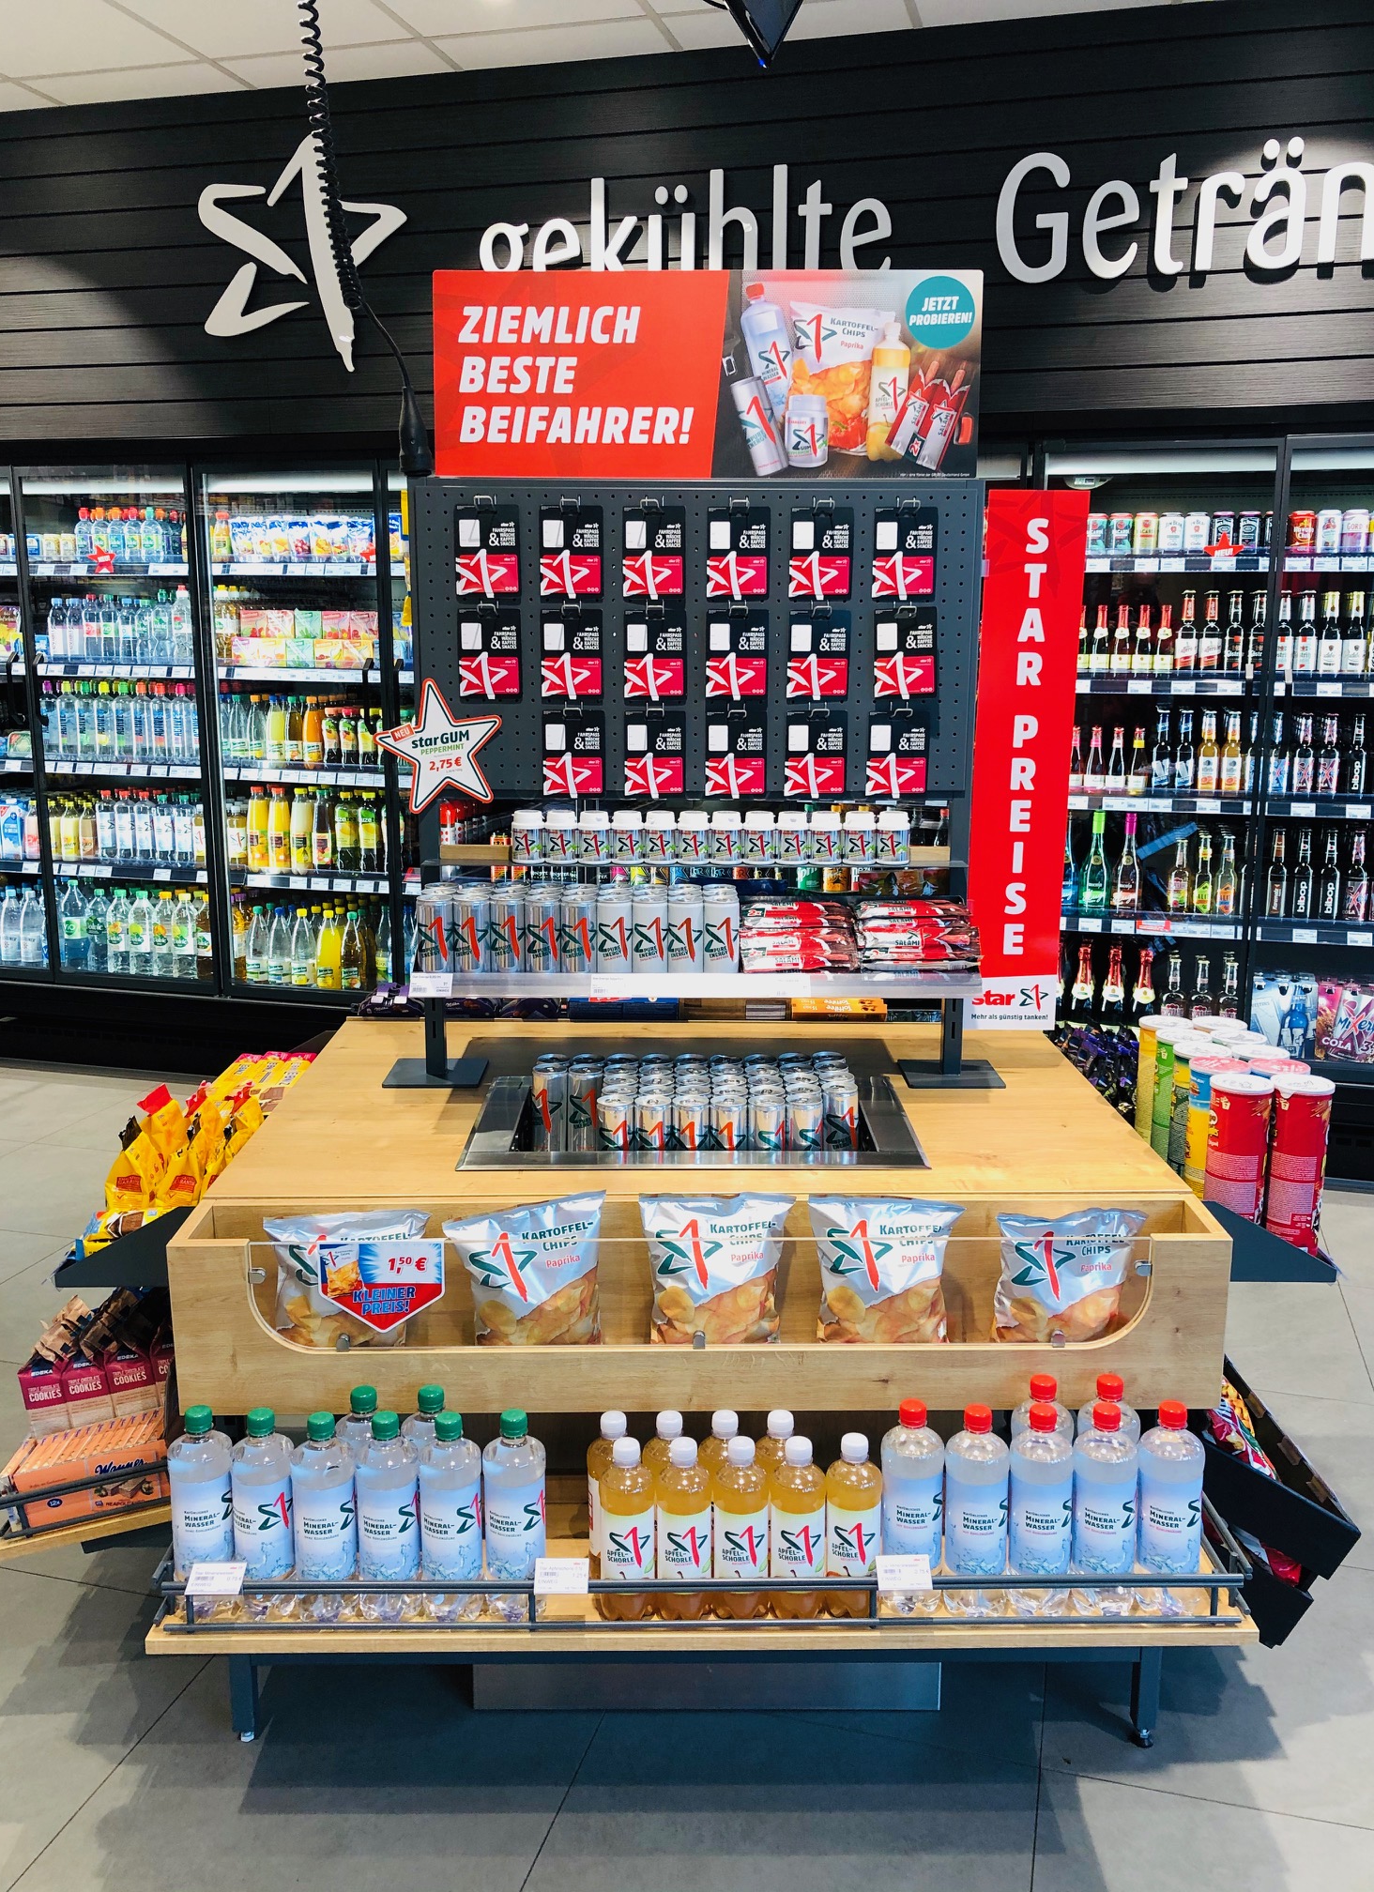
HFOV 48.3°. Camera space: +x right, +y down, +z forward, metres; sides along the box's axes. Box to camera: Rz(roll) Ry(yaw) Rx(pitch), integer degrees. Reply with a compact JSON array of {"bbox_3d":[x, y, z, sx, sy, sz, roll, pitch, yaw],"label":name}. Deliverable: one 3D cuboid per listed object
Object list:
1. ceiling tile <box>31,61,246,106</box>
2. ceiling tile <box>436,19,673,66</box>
[{"bbox_3d":[-1.545,-2.422,4.288,0.624,0.018,0.240,3,12,13],"label":"ceiling tile"},{"bbox_3d":[-0.343,-2.376,4.022,0.605,0.020,0.235,3,12,15],"label":"ceiling tile"}]

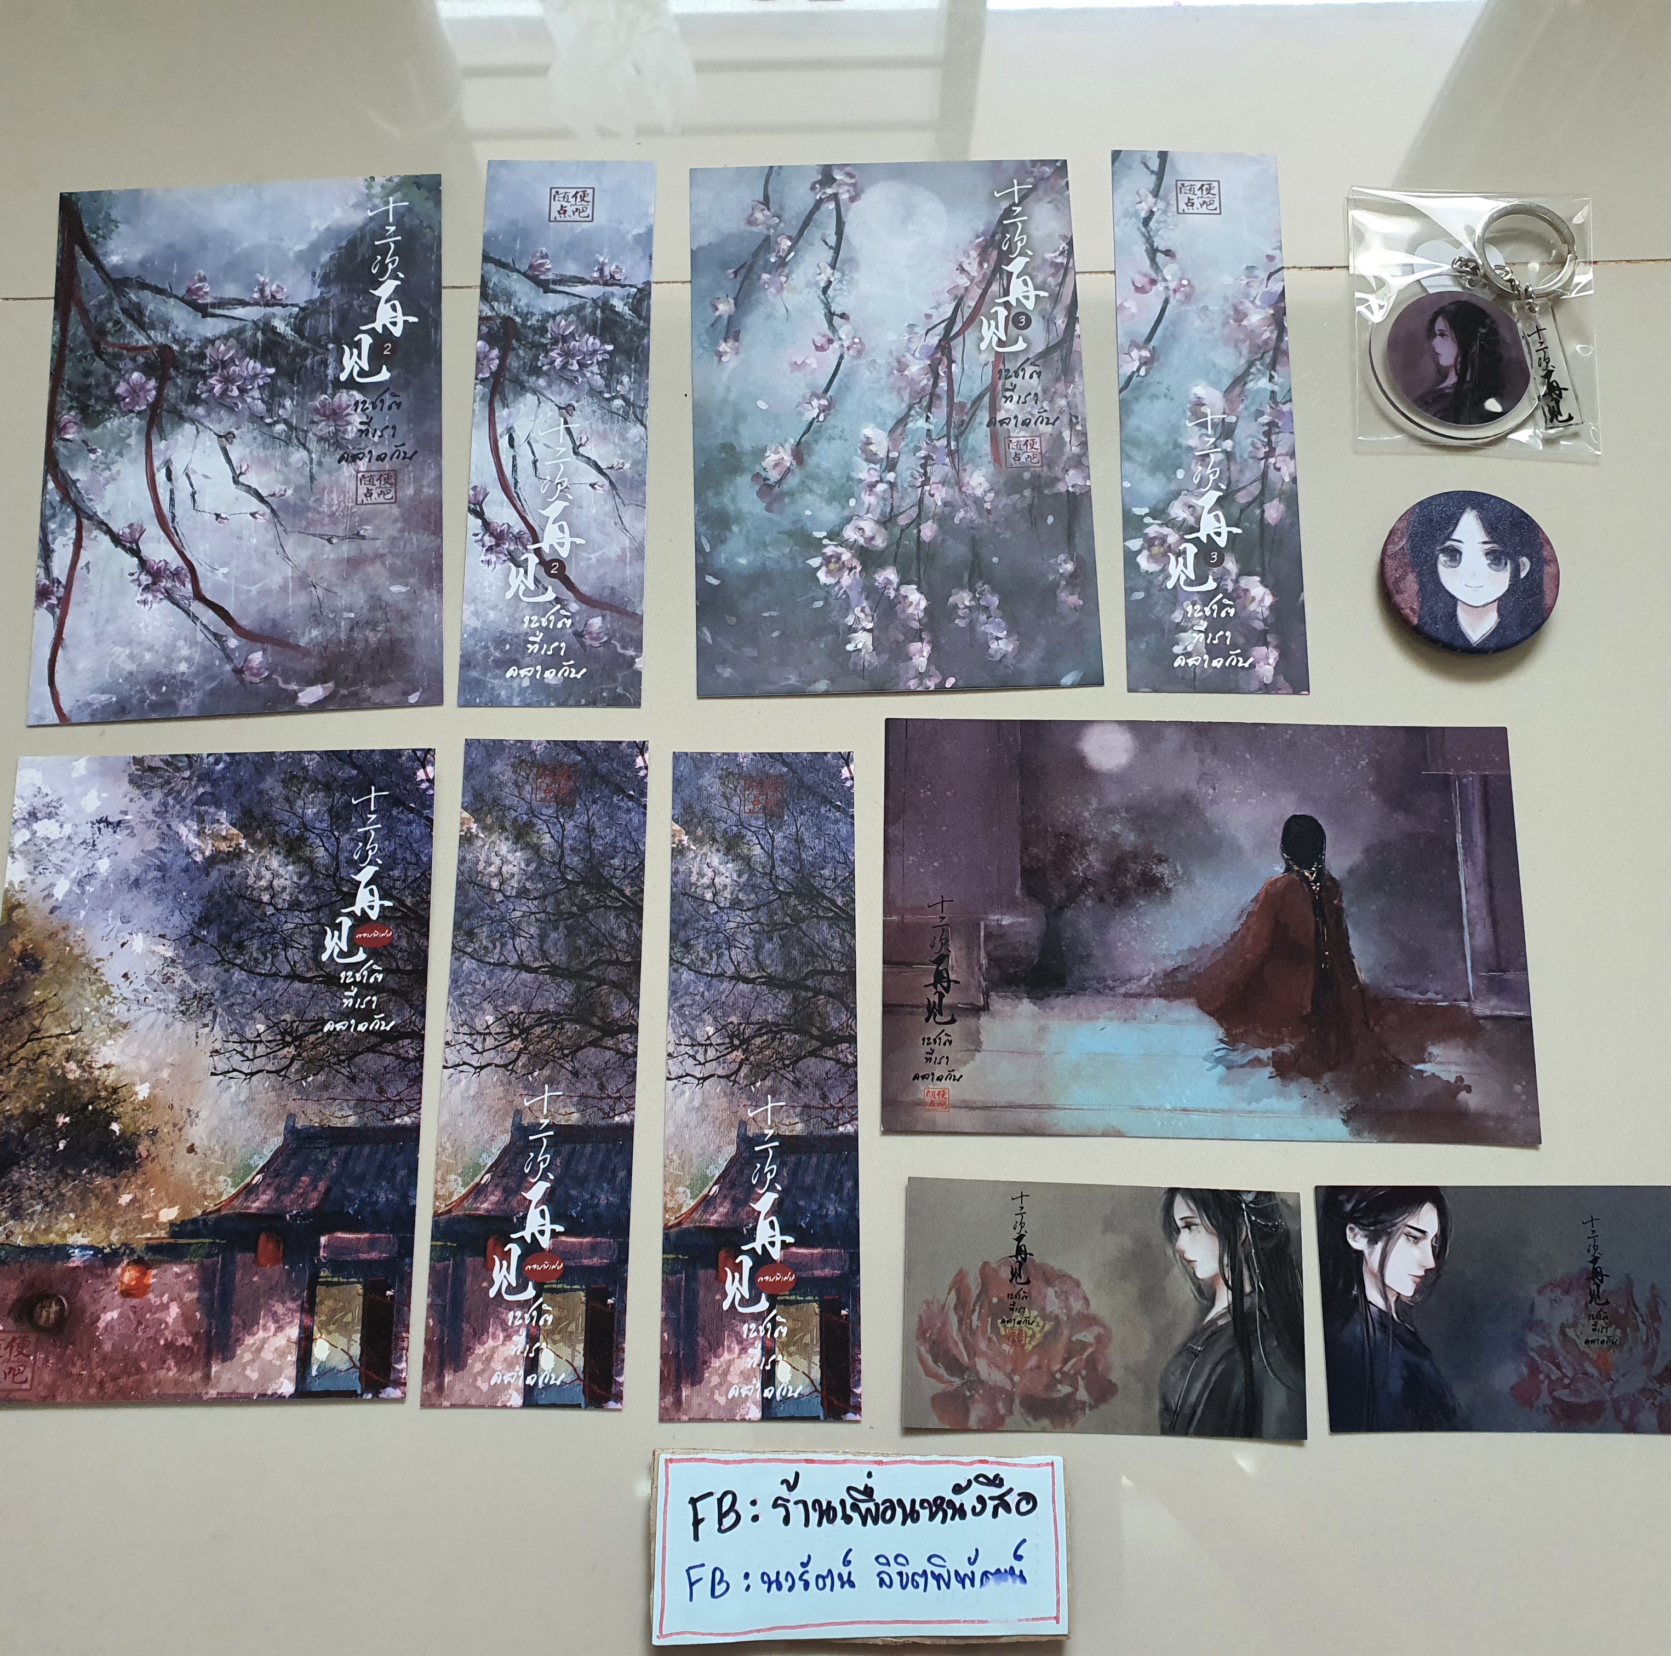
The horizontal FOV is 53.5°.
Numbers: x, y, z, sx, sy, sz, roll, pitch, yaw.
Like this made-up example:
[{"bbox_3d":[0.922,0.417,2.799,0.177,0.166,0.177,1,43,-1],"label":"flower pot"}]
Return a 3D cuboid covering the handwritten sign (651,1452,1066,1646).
[{"bbox_3d":[0.005,0.155,0.359,0.089,0.004,0.038,0,75,0],"label":"handwritten sign"}]

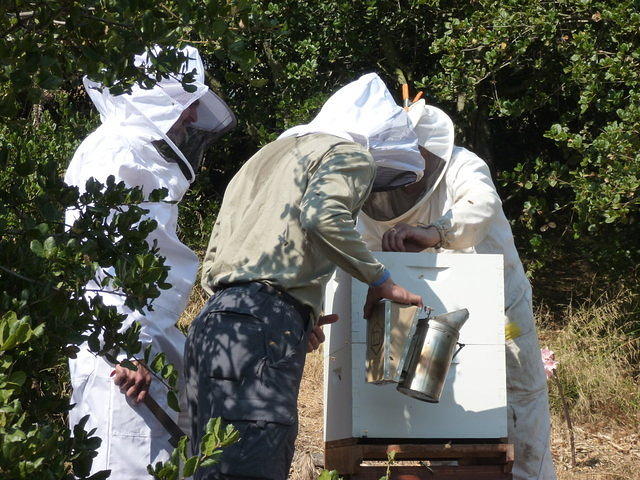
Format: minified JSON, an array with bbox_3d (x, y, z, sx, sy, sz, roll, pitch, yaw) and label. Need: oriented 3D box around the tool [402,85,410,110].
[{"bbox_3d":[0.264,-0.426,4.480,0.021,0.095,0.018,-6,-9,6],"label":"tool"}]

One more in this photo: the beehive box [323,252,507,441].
[{"bbox_3d":[0.253,0.314,4.145,0.413,0.489,0.500,1,-9,-8],"label":"beehive box"}]

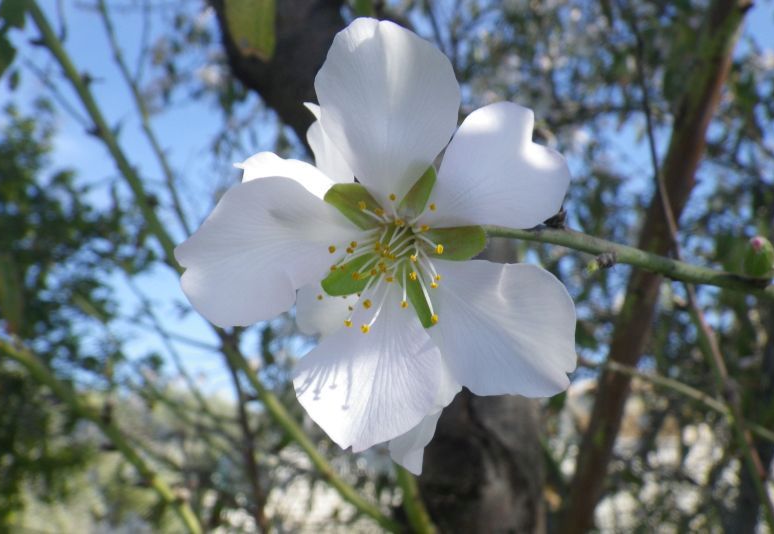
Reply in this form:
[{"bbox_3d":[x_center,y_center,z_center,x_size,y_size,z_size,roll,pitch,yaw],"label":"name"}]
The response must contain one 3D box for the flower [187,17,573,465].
[{"bbox_3d":[-0.001,-0.002,0.100,0.046,0.051,0.020,-1,7,12],"label":"flower"}]

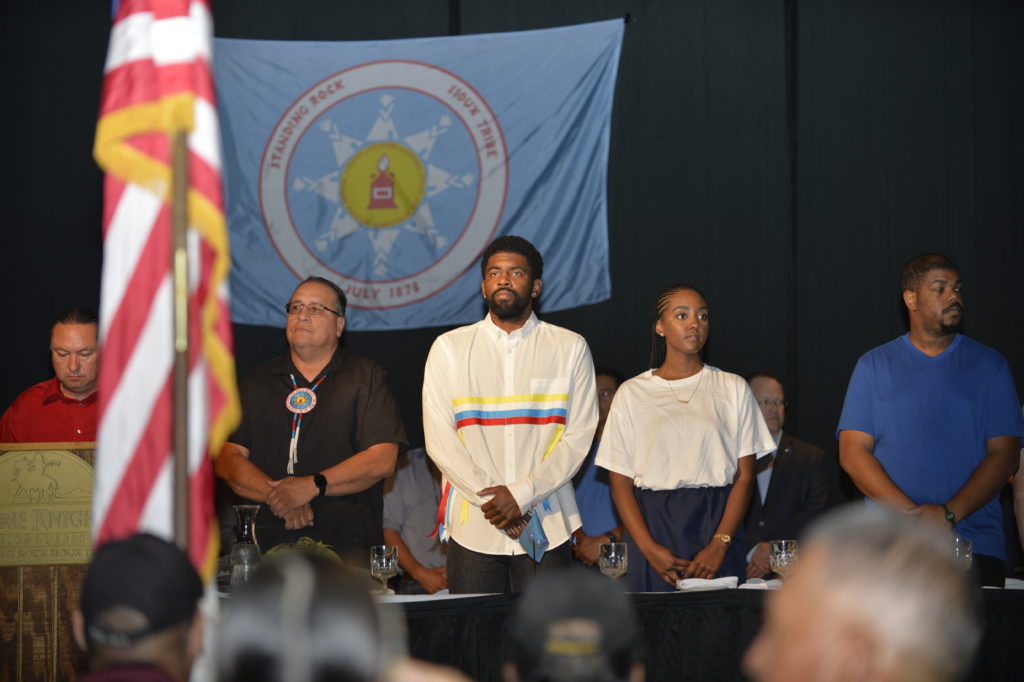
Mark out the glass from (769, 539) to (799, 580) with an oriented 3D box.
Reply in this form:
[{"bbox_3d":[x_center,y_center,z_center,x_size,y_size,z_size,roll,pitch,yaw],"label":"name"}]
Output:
[{"bbox_3d":[0.839,0.690,9.650,0.084,0.150,0.084,-1,-4,0],"label":"glass"}]

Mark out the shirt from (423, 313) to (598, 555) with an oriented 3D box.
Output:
[{"bbox_3d":[-0.005,0.298,10.080,0.570,0.785,0.350,-1,-4,0],"label":"shirt"}]

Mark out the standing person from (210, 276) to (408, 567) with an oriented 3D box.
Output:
[{"bbox_3d":[-0.649,0.672,10.080,0.620,1.760,0.420,-1,-4,8],"label":"standing person"}]

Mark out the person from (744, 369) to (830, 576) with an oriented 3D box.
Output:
[{"bbox_3d":[0.989,1.005,12.250,0.540,1.750,0.340,-1,-4,5],"label":"person"}]

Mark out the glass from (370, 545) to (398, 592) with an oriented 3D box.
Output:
[{"bbox_3d":[-0.393,0.707,9.650,0.084,0.150,0.084,-1,-4,0],"label":"glass"}]

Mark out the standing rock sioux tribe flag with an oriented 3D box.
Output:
[{"bbox_3d":[-0.512,-0.671,12.750,1.880,1.240,0.080,-1,-4,0],"label":"standing rock sioux tribe flag"}]

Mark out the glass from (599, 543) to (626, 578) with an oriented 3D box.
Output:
[{"bbox_3d":[0.315,0.699,9.650,0.084,0.150,0.084,-1,-4,0],"label":"glass"}]

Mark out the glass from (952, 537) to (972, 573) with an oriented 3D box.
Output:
[{"bbox_3d":[1.376,0.683,9.650,0.084,0.150,0.084,-1,-4,0],"label":"glass"}]

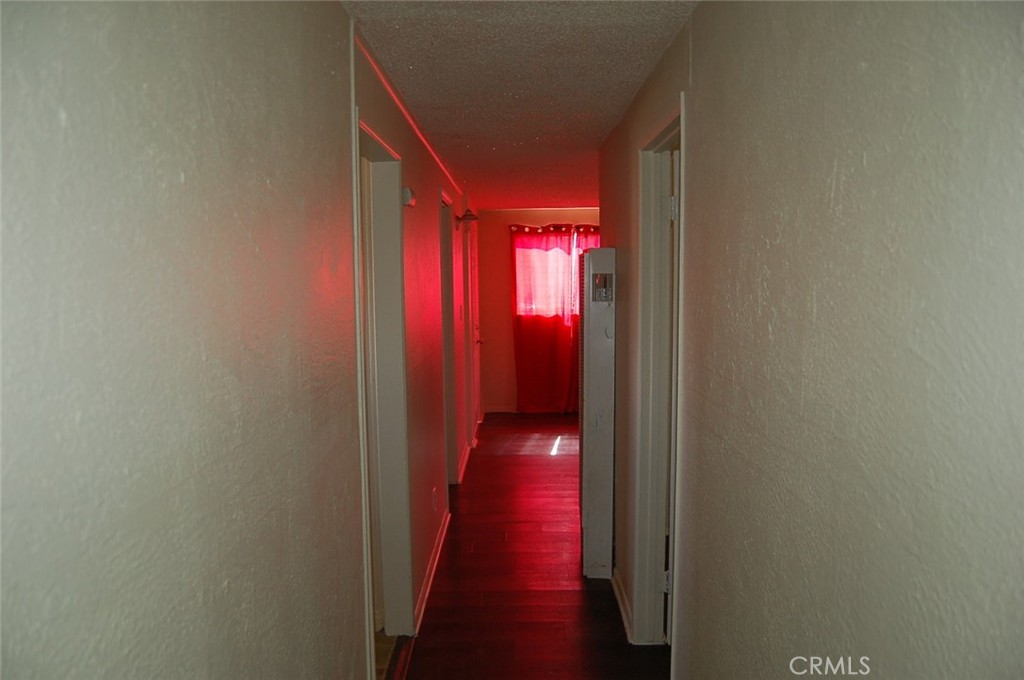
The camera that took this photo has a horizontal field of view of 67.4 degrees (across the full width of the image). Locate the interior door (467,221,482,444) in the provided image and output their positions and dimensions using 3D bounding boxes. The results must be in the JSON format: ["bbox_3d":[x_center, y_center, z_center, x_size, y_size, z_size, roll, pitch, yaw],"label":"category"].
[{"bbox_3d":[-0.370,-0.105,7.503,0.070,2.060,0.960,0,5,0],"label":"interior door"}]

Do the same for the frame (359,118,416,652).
[{"bbox_3d":[-0.509,0.298,2.831,0.140,2.080,0.940,0,5,0],"label":"frame"}]

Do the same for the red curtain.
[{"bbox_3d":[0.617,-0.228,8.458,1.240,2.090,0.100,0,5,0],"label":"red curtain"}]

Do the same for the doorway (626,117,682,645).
[{"bbox_3d":[0.573,0.293,2.777,0.140,2.080,0.880,0,5,0],"label":"doorway"}]

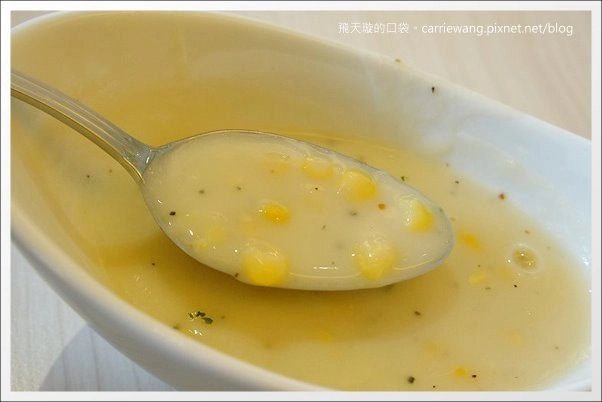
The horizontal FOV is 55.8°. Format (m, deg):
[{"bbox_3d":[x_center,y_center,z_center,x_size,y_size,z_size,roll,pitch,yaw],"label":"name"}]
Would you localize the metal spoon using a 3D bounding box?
[{"bbox_3d":[-0.059,-0.019,0.110,0.195,0.026,0.044,16,46,-10],"label":"metal spoon"}]

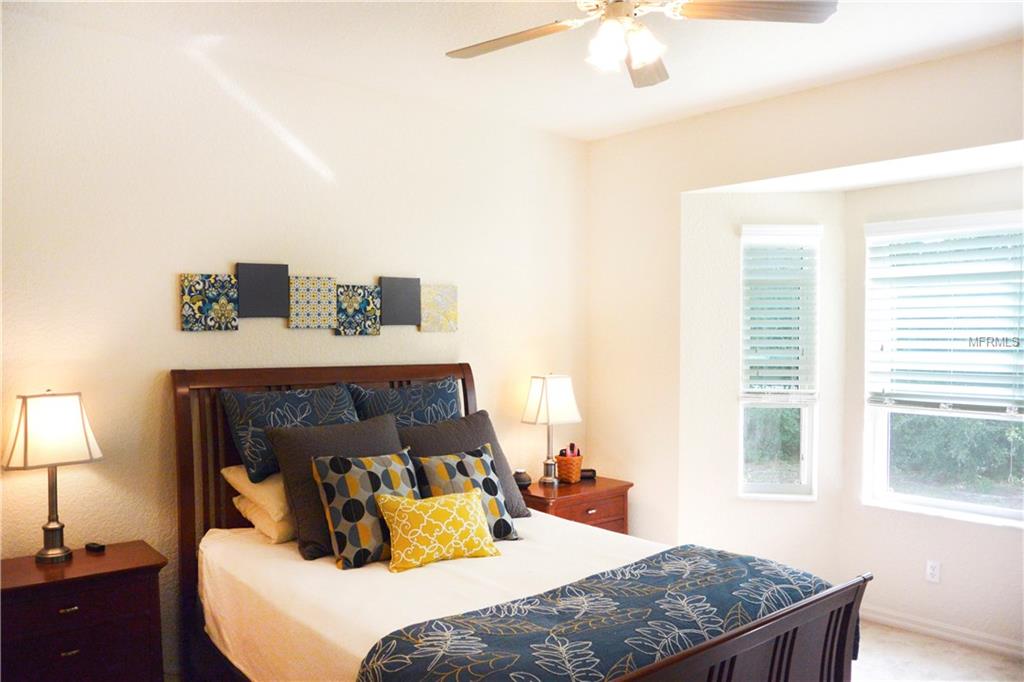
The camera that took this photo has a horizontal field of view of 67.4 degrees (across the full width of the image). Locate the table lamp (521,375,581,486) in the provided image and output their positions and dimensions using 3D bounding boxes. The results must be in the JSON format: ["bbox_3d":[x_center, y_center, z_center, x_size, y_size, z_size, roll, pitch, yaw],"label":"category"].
[{"bbox_3d":[0.228,0.526,4.571,0.335,0.630,0.230,0,1,-40],"label":"table lamp"}]

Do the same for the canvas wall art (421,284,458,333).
[{"bbox_3d":[-0.407,-0.177,4.235,0.252,0.255,0.025,0,1,-40],"label":"canvas wall art"}]

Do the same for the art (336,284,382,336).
[{"bbox_3d":[-0.789,-0.154,3.916,0.252,0.255,0.025,0,1,-40],"label":"art"}]

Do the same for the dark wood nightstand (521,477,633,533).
[{"bbox_3d":[0.332,1.193,4.471,0.671,0.700,0.400,0,1,-40],"label":"dark wood nightstand"}]

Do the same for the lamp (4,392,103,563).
[{"bbox_3d":[-1.768,0.524,2.965,0.315,0.635,0.220,0,1,-40],"label":"lamp"}]

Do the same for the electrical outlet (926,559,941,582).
[{"bbox_3d":[2.194,1.200,3.995,0.010,0.115,0.072,0,1,-40],"label":"electrical outlet"}]

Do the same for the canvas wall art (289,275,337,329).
[{"bbox_3d":[-0.979,-0.186,3.757,0.252,0.255,0.025,0,1,-40],"label":"canvas wall art"}]

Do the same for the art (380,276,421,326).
[{"bbox_3d":[-0.599,-0.209,4.074,0.252,0.255,0.025,0,1,-40],"label":"art"}]

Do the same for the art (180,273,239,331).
[{"bbox_3d":[-1.356,-0.170,3.442,0.252,0.255,0.025,0,1,-40],"label":"art"}]

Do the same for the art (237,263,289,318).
[{"bbox_3d":[-1.170,-0.235,3.596,0.252,0.255,0.025,0,1,-40],"label":"art"}]

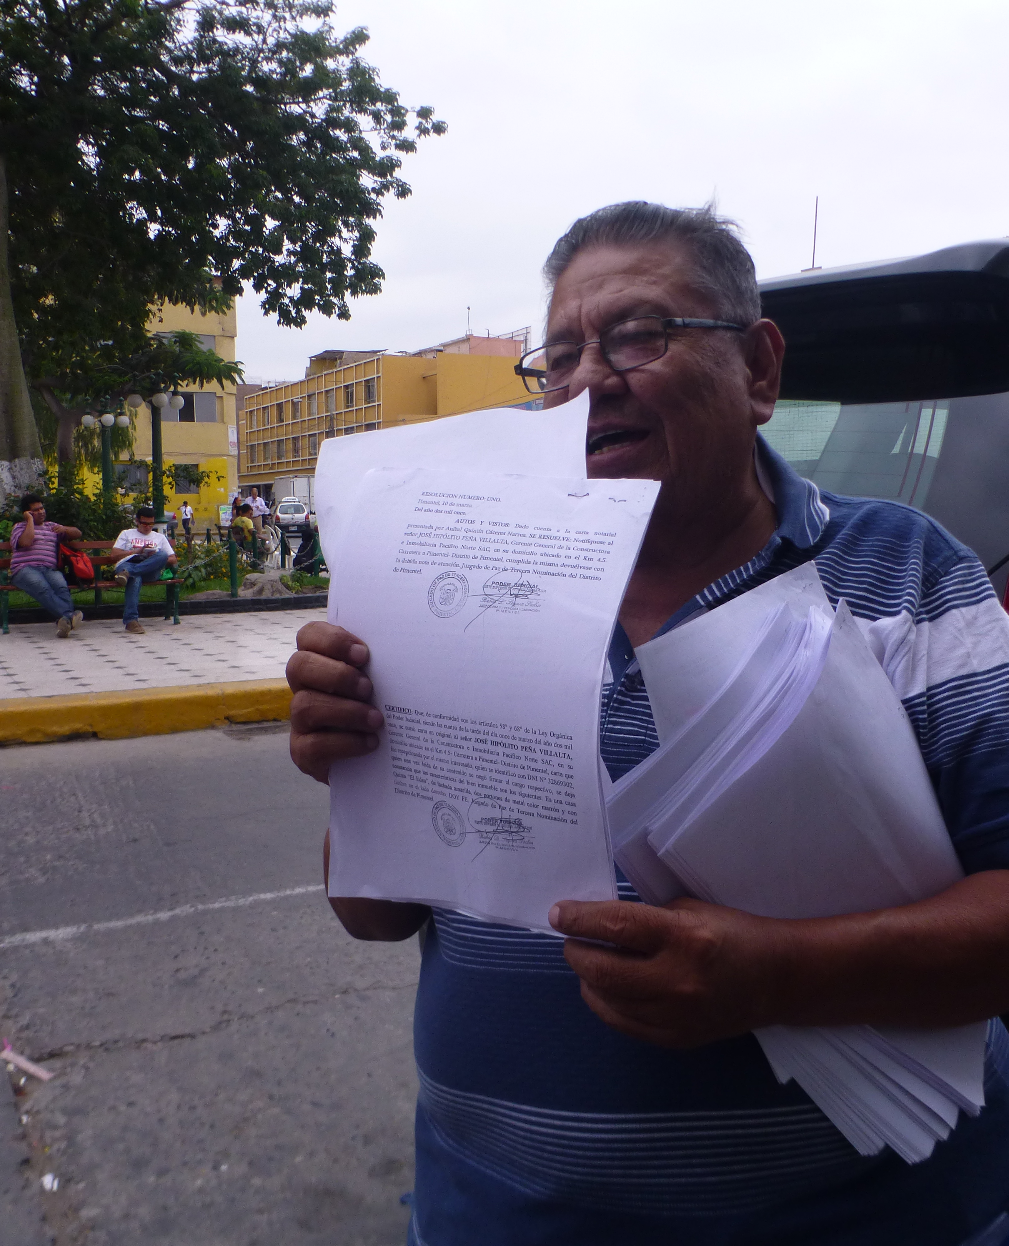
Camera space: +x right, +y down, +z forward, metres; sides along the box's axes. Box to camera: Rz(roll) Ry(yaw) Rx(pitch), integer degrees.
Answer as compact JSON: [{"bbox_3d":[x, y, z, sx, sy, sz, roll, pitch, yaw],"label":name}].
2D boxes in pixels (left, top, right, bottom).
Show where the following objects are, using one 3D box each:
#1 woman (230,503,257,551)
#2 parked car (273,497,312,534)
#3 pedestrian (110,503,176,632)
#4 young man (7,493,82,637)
[{"bbox_3d":[-5.053,-1.733,22.630,0.550,1.300,0.800,5,8,40],"label":"woman"},{"bbox_3d":[-9.990,-4.874,54.375,1.630,1.470,4.000,-1,6,-11],"label":"parked car"},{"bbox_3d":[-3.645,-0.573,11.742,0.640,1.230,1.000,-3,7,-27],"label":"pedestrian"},{"bbox_3d":[-4.442,-0.582,11.281,0.720,1.360,1.020,-3,7,-27],"label":"young man"}]

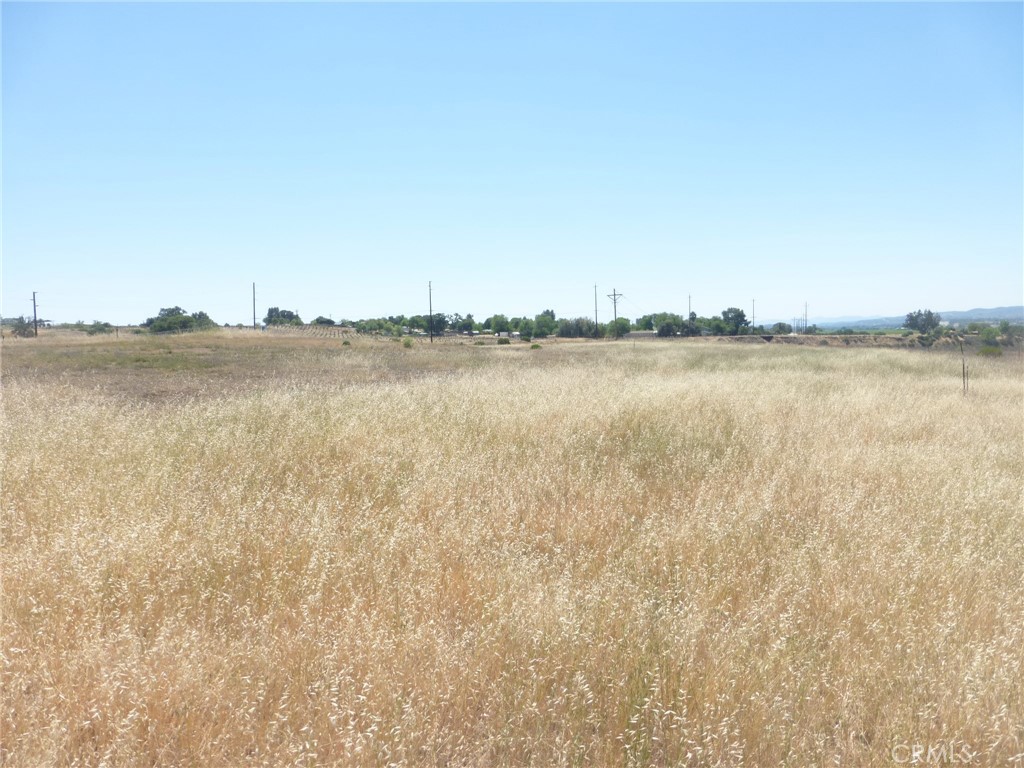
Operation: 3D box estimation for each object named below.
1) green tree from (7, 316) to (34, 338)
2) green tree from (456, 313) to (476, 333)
[{"bbox_3d":[-82.730,-9.630,120.000,4.060,3.550,3.850,0,4,0],"label":"green tree"},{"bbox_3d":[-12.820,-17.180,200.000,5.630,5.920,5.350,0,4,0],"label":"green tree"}]

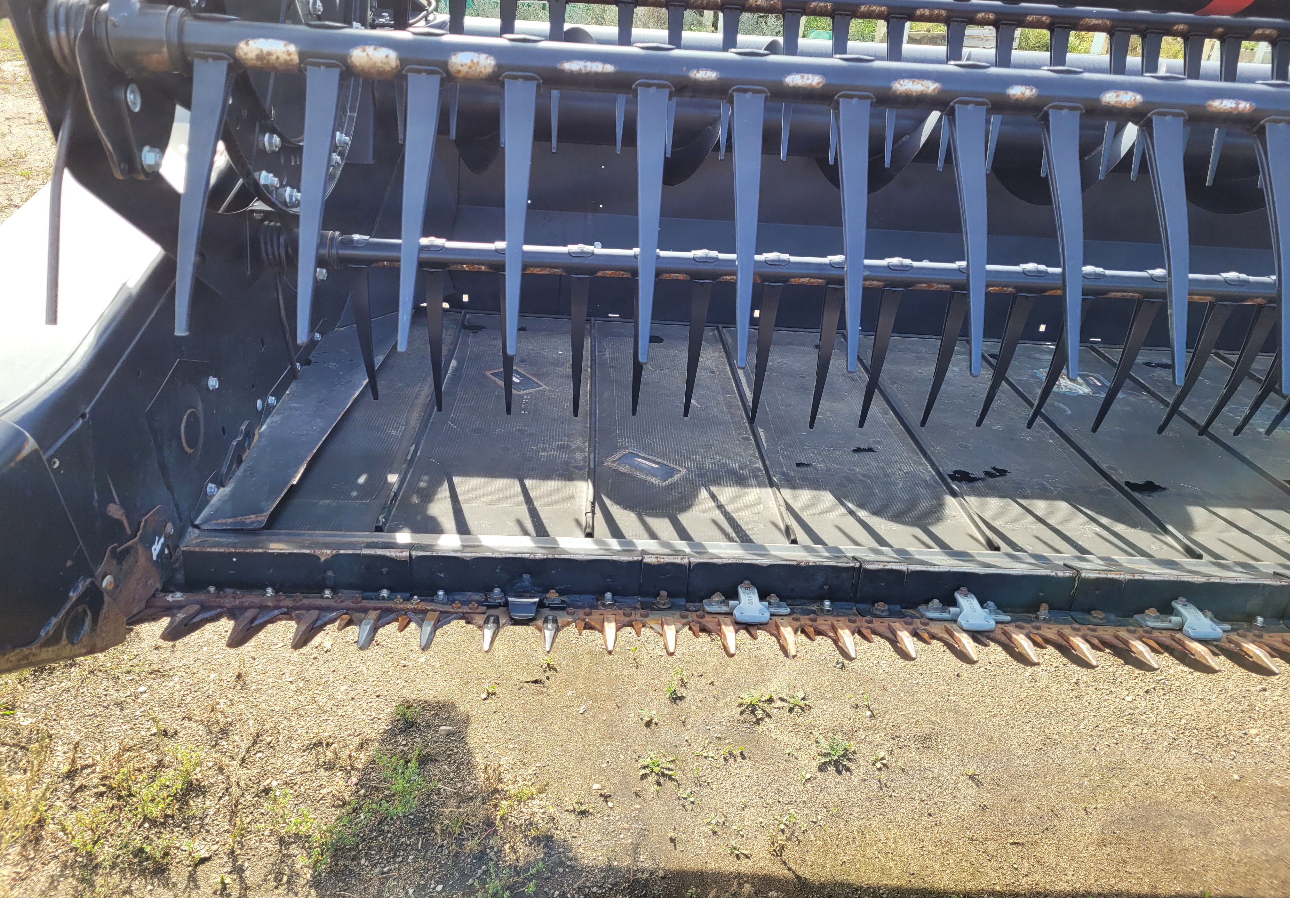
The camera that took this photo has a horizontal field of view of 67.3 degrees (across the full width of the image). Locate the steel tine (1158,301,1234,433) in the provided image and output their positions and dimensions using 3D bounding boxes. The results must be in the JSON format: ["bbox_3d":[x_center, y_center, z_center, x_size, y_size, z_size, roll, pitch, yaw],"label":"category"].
[{"bbox_3d":[0.894,-0.130,1.594,0.031,0.257,0.030,3,37,-3],"label":"steel tine"}]

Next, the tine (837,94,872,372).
[{"bbox_3d":[0.193,-0.199,0.901,0.031,0.267,0.030,3,-8,-3],"label":"tine"}]

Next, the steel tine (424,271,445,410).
[{"bbox_3d":[-0.328,-0.168,1.532,0.031,0.261,0.030,4,36,-4],"label":"steel tine"}]

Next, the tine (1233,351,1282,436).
[{"bbox_3d":[1.029,-0.125,1.601,0.031,0.252,0.030,2,38,-3],"label":"tine"}]

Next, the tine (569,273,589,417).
[{"bbox_3d":[-0.108,-0.164,1.569,0.031,0.271,0.030,2,37,-3],"label":"tine"}]

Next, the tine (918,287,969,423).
[{"bbox_3d":[0.478,-0.143,1.573,0.031,0.258,0.030,2,37,-3],"label":"tine"}]

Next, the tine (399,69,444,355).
[{"bbox_3d":[-0.209,-0.218,0.878,0.031,0.269,0.030,3,-8,-3],"label":"tine"}]

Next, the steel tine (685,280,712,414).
[{"bbox_3d":[0.078,-0.157,1.553,0.031,0.256,0.030,3,37,-3],"label":"steel tine"}]

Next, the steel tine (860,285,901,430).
[{"bbox_3d":[0.383,-0.147,1.595,0.031,0.272,0.030,2,37,-3],"label":"steel tine"}]

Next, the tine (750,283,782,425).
[{"bbox_3d":[0.192,-0.153,1.585,0.031,0.272,0.030,2,37,-3],"label":"tine"}]

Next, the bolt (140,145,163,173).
[{"bbox_3d":[-0.490,-0.288,0.965,0.018,0.026,0.026,2,27,-3],"label":"bolt"}]

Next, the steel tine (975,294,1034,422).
[{"bbox_3d":[0.578,-0.142,1.578,0.031,0.256,0.030,3,37,-3],"label":"steel tine"}]

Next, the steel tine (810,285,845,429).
[{"bbox_3d":[0.292,-0.147,1.590,0.031,0.275,0.030,1,36,-2],"label":"steel tine"}]

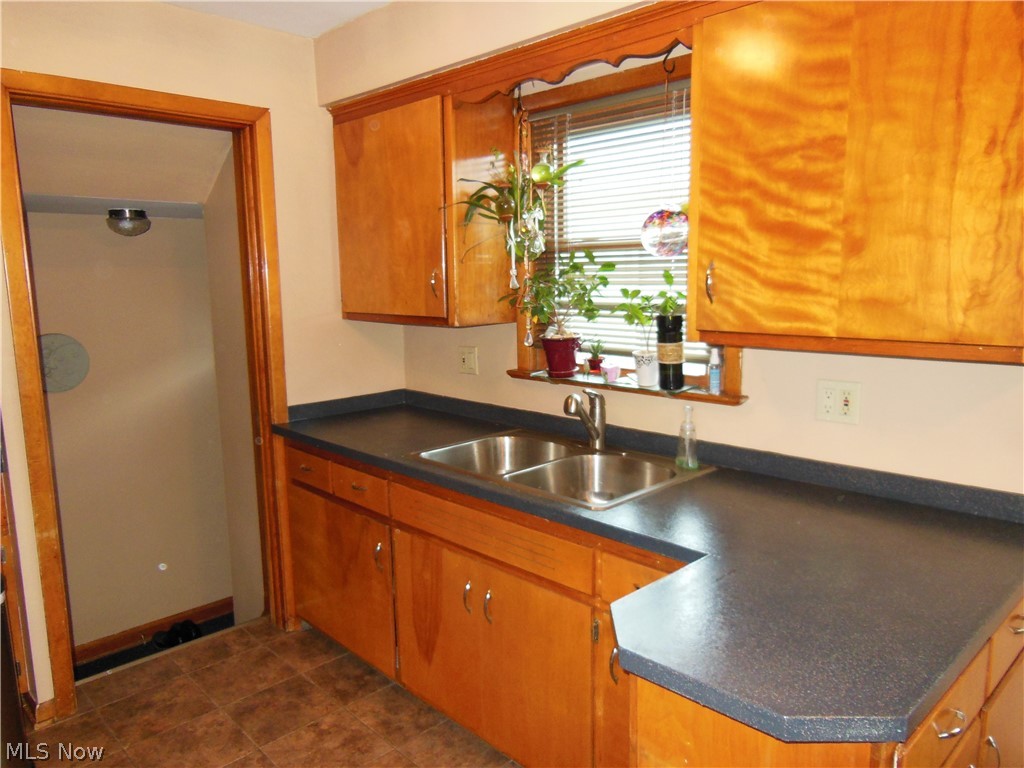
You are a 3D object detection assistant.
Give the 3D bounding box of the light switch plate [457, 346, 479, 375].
[{"bbox_3d":[-0.179,-0.098,3.084,0.009,0.114,0.114,-9,11,-43],"label":"light switch plate"}]

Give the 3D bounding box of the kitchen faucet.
[{"bbox_3d":[0.233,0.124,2.379,0.057,0.207,0.211,4,10,32],"label":"kitchen faucet"}]

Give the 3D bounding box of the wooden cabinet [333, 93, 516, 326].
[{"bbox_3d":[-0.351,-0.652,2.950,0.318,0.805,0.772,-9,11,-43],"label":"wooden cabinet"}]

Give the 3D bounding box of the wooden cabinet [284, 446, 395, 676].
[{"bbox_3d":[-0.438,0.618,3.022,0.624,0.741,0.736,-9,11,-43],"label":"wooden cabinet"}]

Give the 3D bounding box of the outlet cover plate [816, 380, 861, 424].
[{"bbox_3d":[0.877,0.048,1.988,0.009,0.113,0.115,-9,11,-43],"label":"outlet cover plate"}]

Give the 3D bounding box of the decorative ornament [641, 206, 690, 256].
[{"bbox_3d":[0.417,-0.411,2.006,0.128,0.130,0.128,-1,8,0],"label":"decorative ornament"}]

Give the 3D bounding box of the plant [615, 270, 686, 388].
[{"bbox_3d":[0.455,-0.182,2.369,0.136,0.378,0.245,-9,11,-43],"label":"plant"}]

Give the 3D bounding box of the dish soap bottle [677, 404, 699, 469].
[{"bbox_3d":[0.528,0.152,2.214,0.065,0.196,0.065,-1,8,0],"label":"dish soap bottle"}]

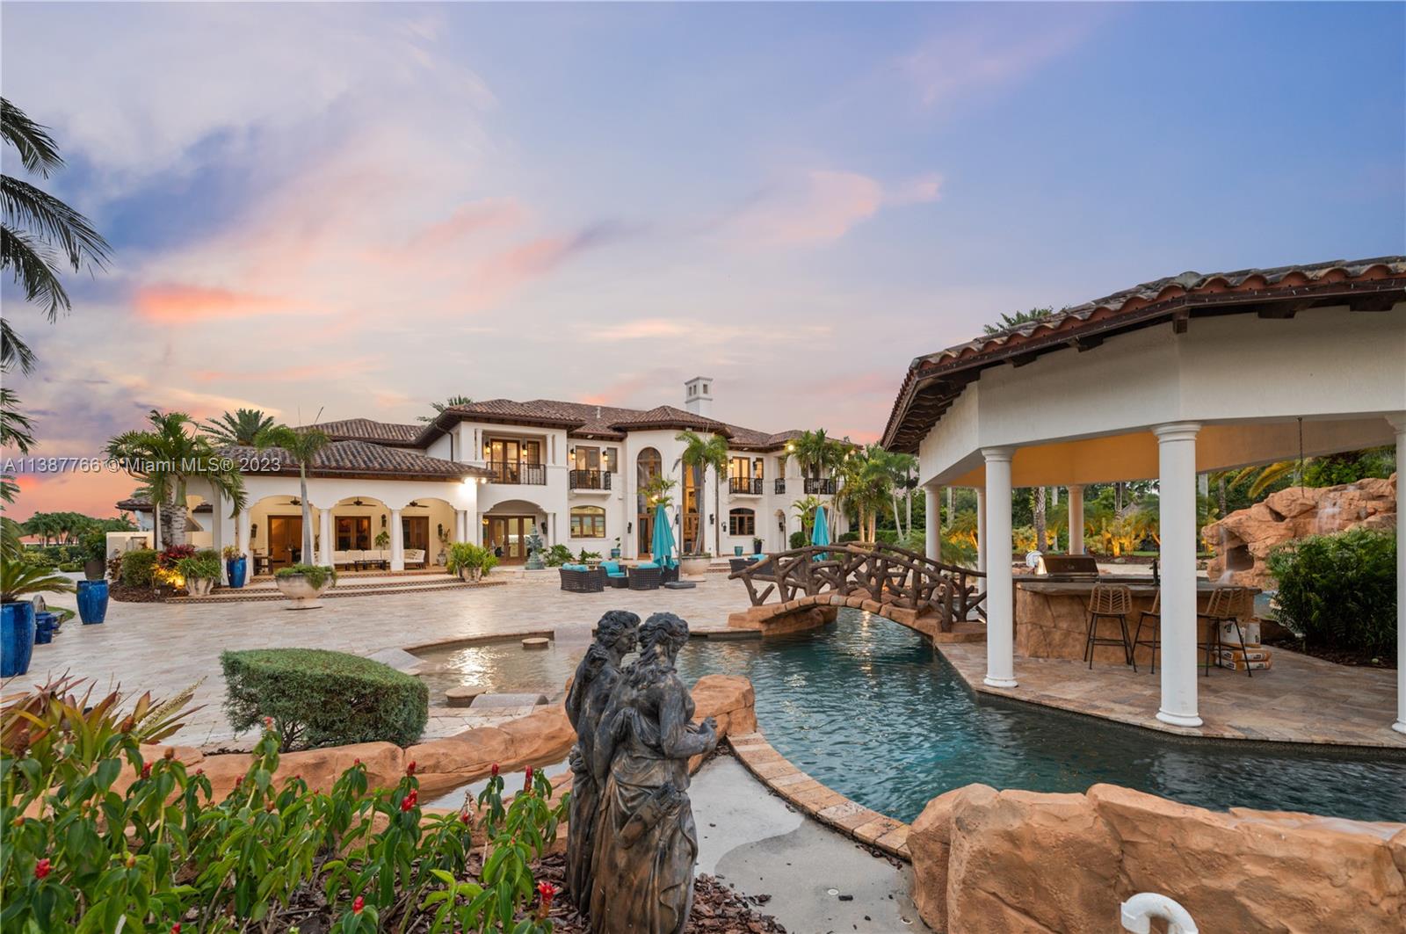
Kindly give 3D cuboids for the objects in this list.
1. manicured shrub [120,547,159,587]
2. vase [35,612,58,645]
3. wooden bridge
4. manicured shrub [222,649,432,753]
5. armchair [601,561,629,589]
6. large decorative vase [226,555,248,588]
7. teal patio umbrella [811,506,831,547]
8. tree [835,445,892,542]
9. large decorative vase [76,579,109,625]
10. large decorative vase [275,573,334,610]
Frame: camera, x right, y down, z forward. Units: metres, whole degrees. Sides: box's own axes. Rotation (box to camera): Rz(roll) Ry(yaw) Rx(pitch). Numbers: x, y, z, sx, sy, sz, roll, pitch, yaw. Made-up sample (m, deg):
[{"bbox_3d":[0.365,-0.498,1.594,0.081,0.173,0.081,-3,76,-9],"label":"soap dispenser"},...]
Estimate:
[{"bbox_3d":[-19.530,3.506,20.300,1.150,1.340,1.150,0,-4,0],"label":"manicured shrub"},{"bbox_3d":[-11.245,2.760,10.000,0.300,0.500,0.300,0,-4,0],"label":"vase"},{"bbox_3d":[2.815,2.169,10.750,4.500,1.580,1.600,-2,-4,24],"label":"wooden bridge"},{"bbox_3d":[-3.224,1.945,4.900,1.950,0.660,0.750,-2,-4,19],"label":"manicured shrub"},{"bbox_3d":[-3.079,3.771,20.500,0.900,0.880,0.920,1,-4,-23],"label":"armchair"},{"bbox_3d":[-14.088,3.200,17.700,0.500,0.920,0.500,0,-4,0],"label":"large decorative vase"},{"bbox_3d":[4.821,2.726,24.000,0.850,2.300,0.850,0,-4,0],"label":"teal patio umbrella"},{"bbox_3d":[9.901,1.926,36.000,3.400,6.500,3.300,0,-4,0],"label":"tree"},{"bbox_3d":[-12.931,2.858,12.400,0.500,0.900,0.500,0,-4,0],"label":"large decorative vase"},{"bbox_3d":[-10.153,3.175,14.900,1.220,0.880,1.220,0,-4,0],"label":"large decorative vase"}]

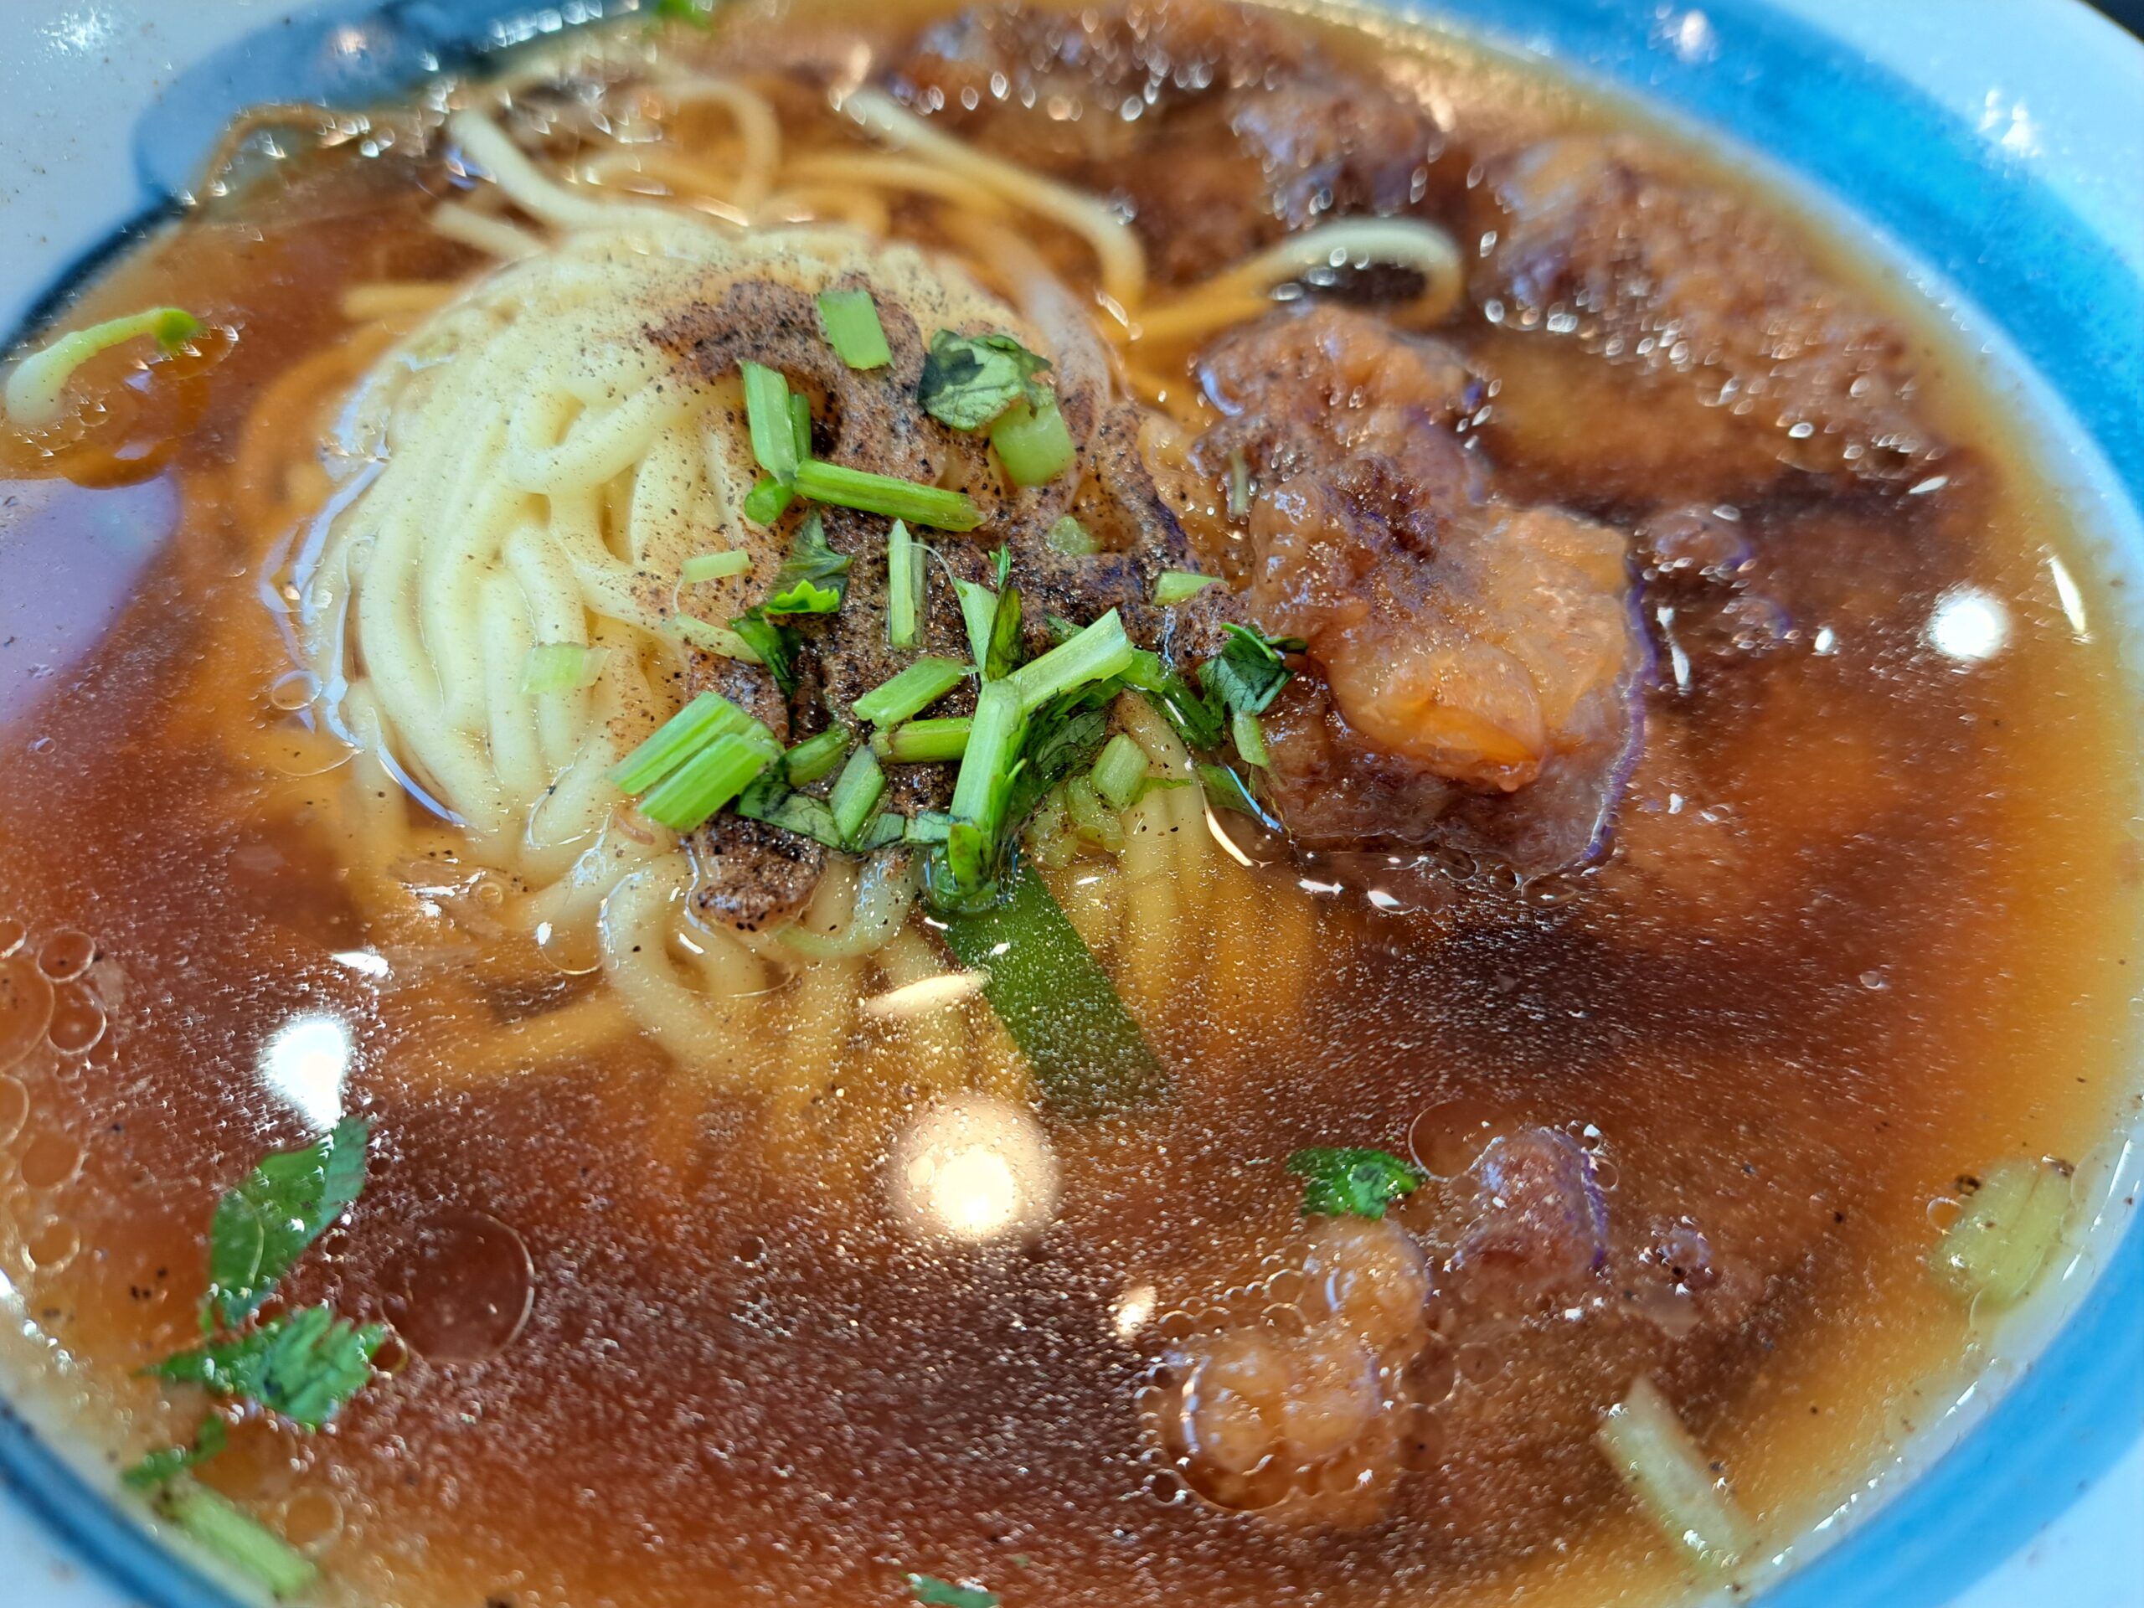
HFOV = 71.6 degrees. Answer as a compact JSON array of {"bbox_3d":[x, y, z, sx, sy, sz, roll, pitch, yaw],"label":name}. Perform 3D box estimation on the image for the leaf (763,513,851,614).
[{"bbox_3d":[-0.017,-0.015,0.095,0.005,0.003,0.006,1,51,-1],"label":"leaf"}]

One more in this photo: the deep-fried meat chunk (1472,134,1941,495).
[{"bbox_3d":[0.056,-0.044,0.140,0.030,0.018,0.048,-24,56,-20],"label":"deep-fried meat chunk"}]

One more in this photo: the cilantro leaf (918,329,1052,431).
[{"bbox_3d":[-0.007,-0.032,0.112,0.010,0.003,0.009,1,51,-1],"label":"cilantro leaf"}]

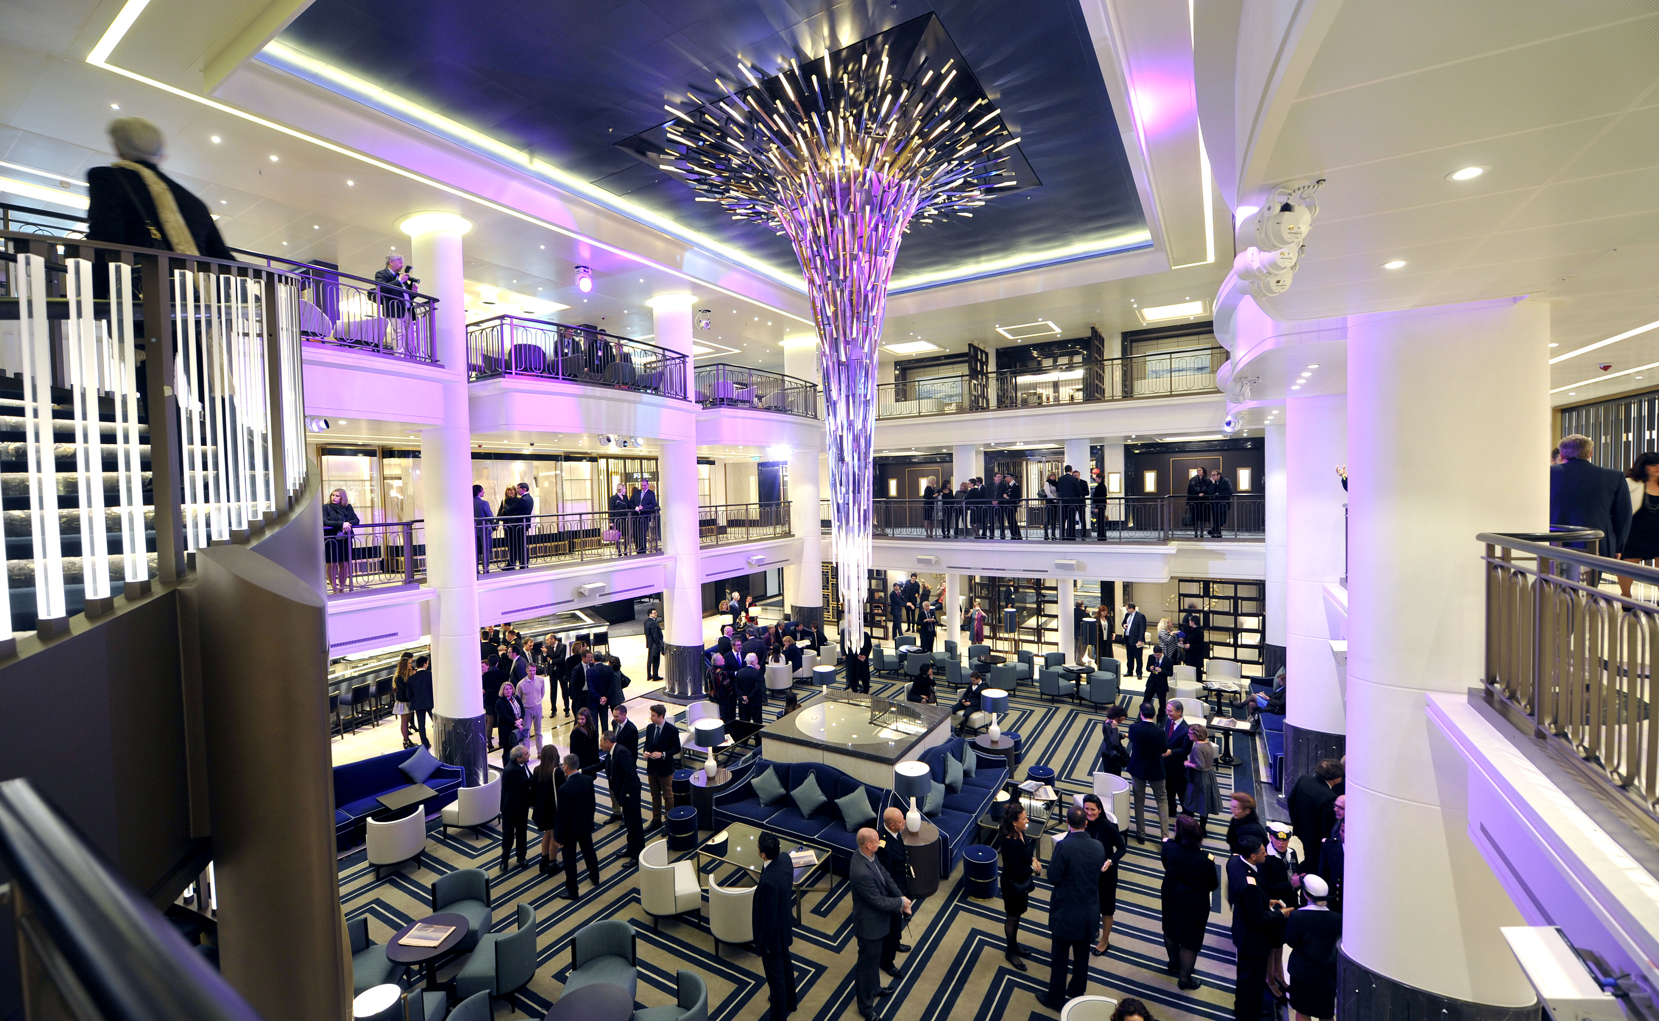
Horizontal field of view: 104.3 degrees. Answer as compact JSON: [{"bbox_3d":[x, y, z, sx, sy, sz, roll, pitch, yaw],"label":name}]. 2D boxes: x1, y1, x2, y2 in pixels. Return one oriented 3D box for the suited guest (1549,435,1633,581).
[{"bbox_3d":[6.389,0.229,5.520,0.340,1.780,0.560,-3,3,-44],"label":"suited guest"}]

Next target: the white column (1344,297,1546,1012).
[{"bbox_3d":[4.646,0.991,5.038,1.310,4.870,1.310,0,2,32],"label":"white column"}]

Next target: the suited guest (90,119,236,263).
[{"bbox_3d":[-3.493,-1.107,3.281,0.360,1.740,0.540,0,2,35],"label":"suited guest"}]

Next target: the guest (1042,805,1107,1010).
[{"bbox_3d":[2.201,3.622,5.929,0.580,1.850,0.420,-1,2,14],"label":"guest"}]

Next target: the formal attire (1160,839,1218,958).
[{"bbox_3d":[3.528,3.761,6.338,0.550,1.130,0.420,0,3,44],"label":"formal attire"}]

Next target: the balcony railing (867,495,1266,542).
[{"bbox_3d":[5.131,0.241,16.049,9.650,1.100,0.600,0,2,32],"label":"balcony railing"}]

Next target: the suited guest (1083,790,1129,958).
[{"bbox_3d":[2.884,3.789,6.775,0.360,1.680,0.500,-3,2,-37],"label":"suited guest"}]

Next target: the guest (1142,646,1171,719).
[{"bbox_3d":[6.382,3.425,12.682,0.550,1.600,0.500,0,3,42],"label":"guest"}]

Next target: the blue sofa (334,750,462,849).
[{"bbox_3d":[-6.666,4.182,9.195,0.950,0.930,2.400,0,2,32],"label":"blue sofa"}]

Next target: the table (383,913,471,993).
[{"bbox_3d":[-3.961,4.529,6.405,0.690,0.620,0.690,0,2,32],"label":"table"}]

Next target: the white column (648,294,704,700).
[{"bbox_3d":[-3.705,-0.249,15.872,1.020,9.500,1.020,-2,2,0],"label":"white column"}]

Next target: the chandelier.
[{"bbox_3d":[0.367,-1.663,11.230,5.800,8.400,5.800,0,2,32],"label":"chandelier"}]

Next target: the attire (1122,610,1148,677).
[{"bbox_3d":[7.668,3.285,16.266,0.400,1.820,0.560,-2,2,-28],"label":"attire"}]

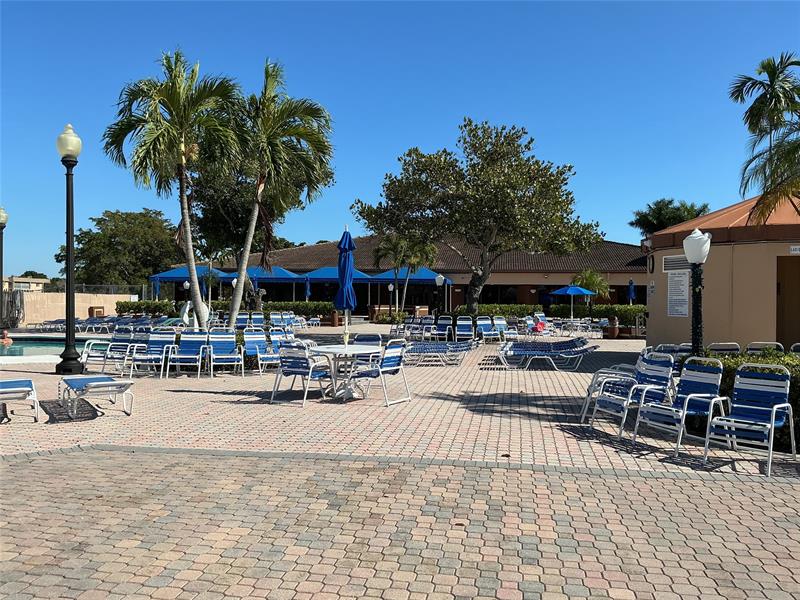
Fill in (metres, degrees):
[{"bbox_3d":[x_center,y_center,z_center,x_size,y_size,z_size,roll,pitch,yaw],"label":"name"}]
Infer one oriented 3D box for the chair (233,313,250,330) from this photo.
[{"bbox_3d":[-6.569,0.891,27.897,0.590,0.870,0.760,0,0,-1],"label":"chair"}]

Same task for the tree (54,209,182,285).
[{"bbox_3d":[-23.100,-2.900,55.000,10.500,8.800,9.500,0,0,0],"label":"tree"}]

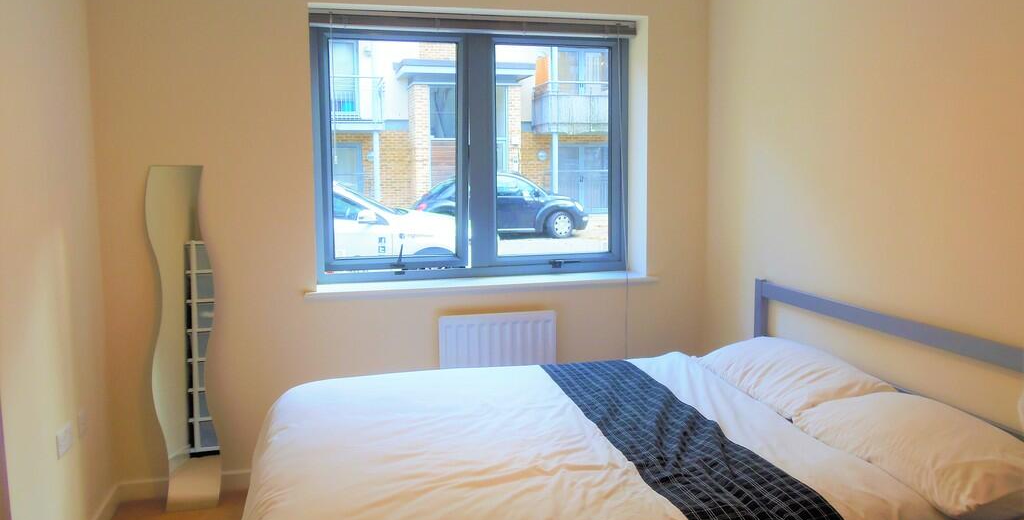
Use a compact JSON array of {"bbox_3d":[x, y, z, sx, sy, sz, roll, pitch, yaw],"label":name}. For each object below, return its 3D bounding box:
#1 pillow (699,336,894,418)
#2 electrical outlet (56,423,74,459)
[{"bbox_3d":[0.964,0.395,2.614,0.400,0.155,0.720,-2,7,-14],"label":"pillow"},{"bbox_3d":[-1.528,0.614,2.429,0.012,0.087,0.147,-2,7,-14],"label":"electrical outlet"}]

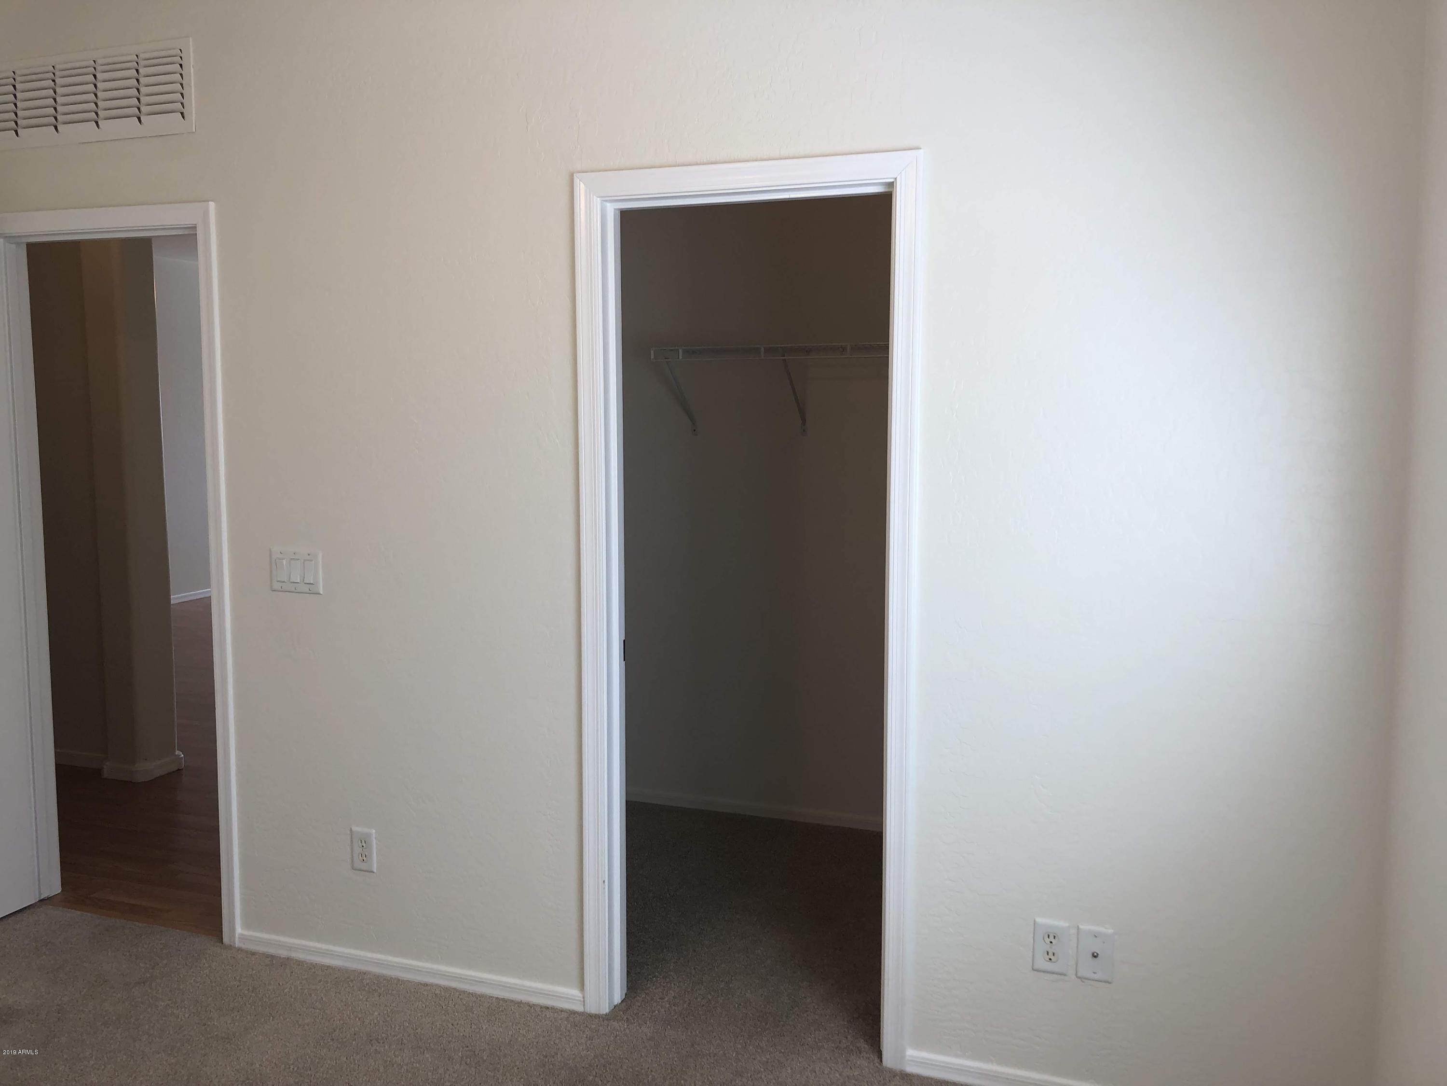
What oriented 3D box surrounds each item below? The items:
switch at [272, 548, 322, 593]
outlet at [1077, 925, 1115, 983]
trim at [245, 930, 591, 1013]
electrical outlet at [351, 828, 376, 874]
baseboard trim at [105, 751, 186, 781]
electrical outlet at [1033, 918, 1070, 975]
[{"bbox_3d":[-1.155,0.077,3.165,0.164,0.117,0.011,2,6,19],"label":"switch"},{"bbox_3d":[0.817,0.903,2.571,0.075,0.118,0.012,2,6,19],"label":"outlet"},{"bbox_3d":[-0.870,1.152,3.175,1.090,0.055,0.013,2,6,19],"label":"trim"},{"bbox_3d":[-0.977,0.834,3.181,0.075,0.118,0.009,2,6,19],"label":"electrical outlet"},{"bbox_3d":[-2.520,0.967,5.094,0.235,0.066,0.240,2,6,19],"label":"baseboard trim"},{"bbox_3d":[0.729,0.898,2.602,0.074,0.118,0.009,2,6,19],"label":"electrical outlet"}]

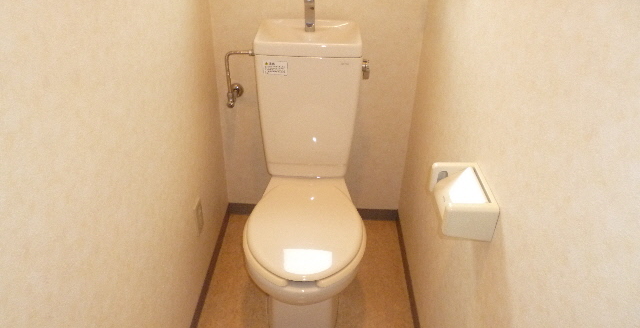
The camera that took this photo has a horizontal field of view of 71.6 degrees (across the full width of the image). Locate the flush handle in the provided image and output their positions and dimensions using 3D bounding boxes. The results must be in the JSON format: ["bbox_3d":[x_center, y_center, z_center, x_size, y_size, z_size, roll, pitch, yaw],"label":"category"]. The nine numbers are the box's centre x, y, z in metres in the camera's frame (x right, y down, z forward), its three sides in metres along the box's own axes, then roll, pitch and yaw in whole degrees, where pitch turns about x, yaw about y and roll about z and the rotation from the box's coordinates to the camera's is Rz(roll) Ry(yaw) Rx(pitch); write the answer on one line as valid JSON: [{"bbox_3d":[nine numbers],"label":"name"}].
[{"bbox_3d":[0.142,-0.301,1.398,0.034,0.053,0.060,2,33,1],"label":"flush handle"}]

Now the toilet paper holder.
[{"bbox_3d":[0.290,0.074,0.918,0.099,0.086,0.169,2,33,1],"label":"toilet paper holder"}]

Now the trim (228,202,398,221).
[{"bbox_3d":[-0.028,0.221,1.985,0.753,0.063,0.012,2,33,1],"label":"trim"}]

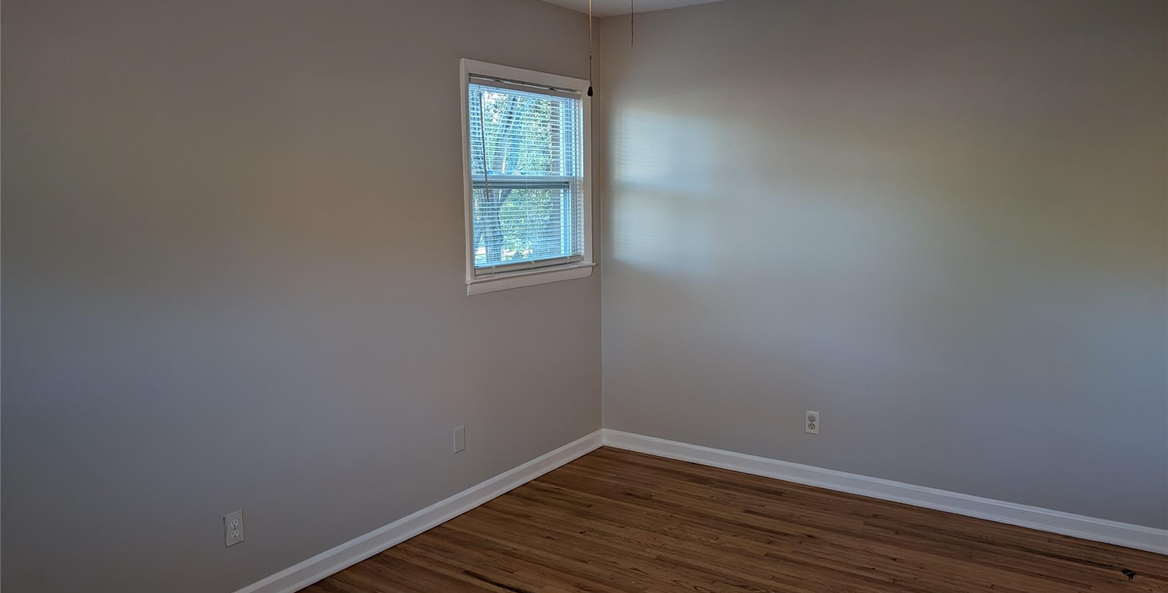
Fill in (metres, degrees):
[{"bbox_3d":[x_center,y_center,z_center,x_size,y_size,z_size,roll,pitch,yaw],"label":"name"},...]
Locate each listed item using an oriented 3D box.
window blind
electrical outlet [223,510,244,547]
[{"bbox_3d":[-0.272,-0.603,4.118,0.035,0.925,0.890,4,9,34],"label":"window blind"},{"bbox_3d":[-1.223,0.818,2.848,0.010,0.115,0.071,4,9,34],"label":"electrical outlet"}]

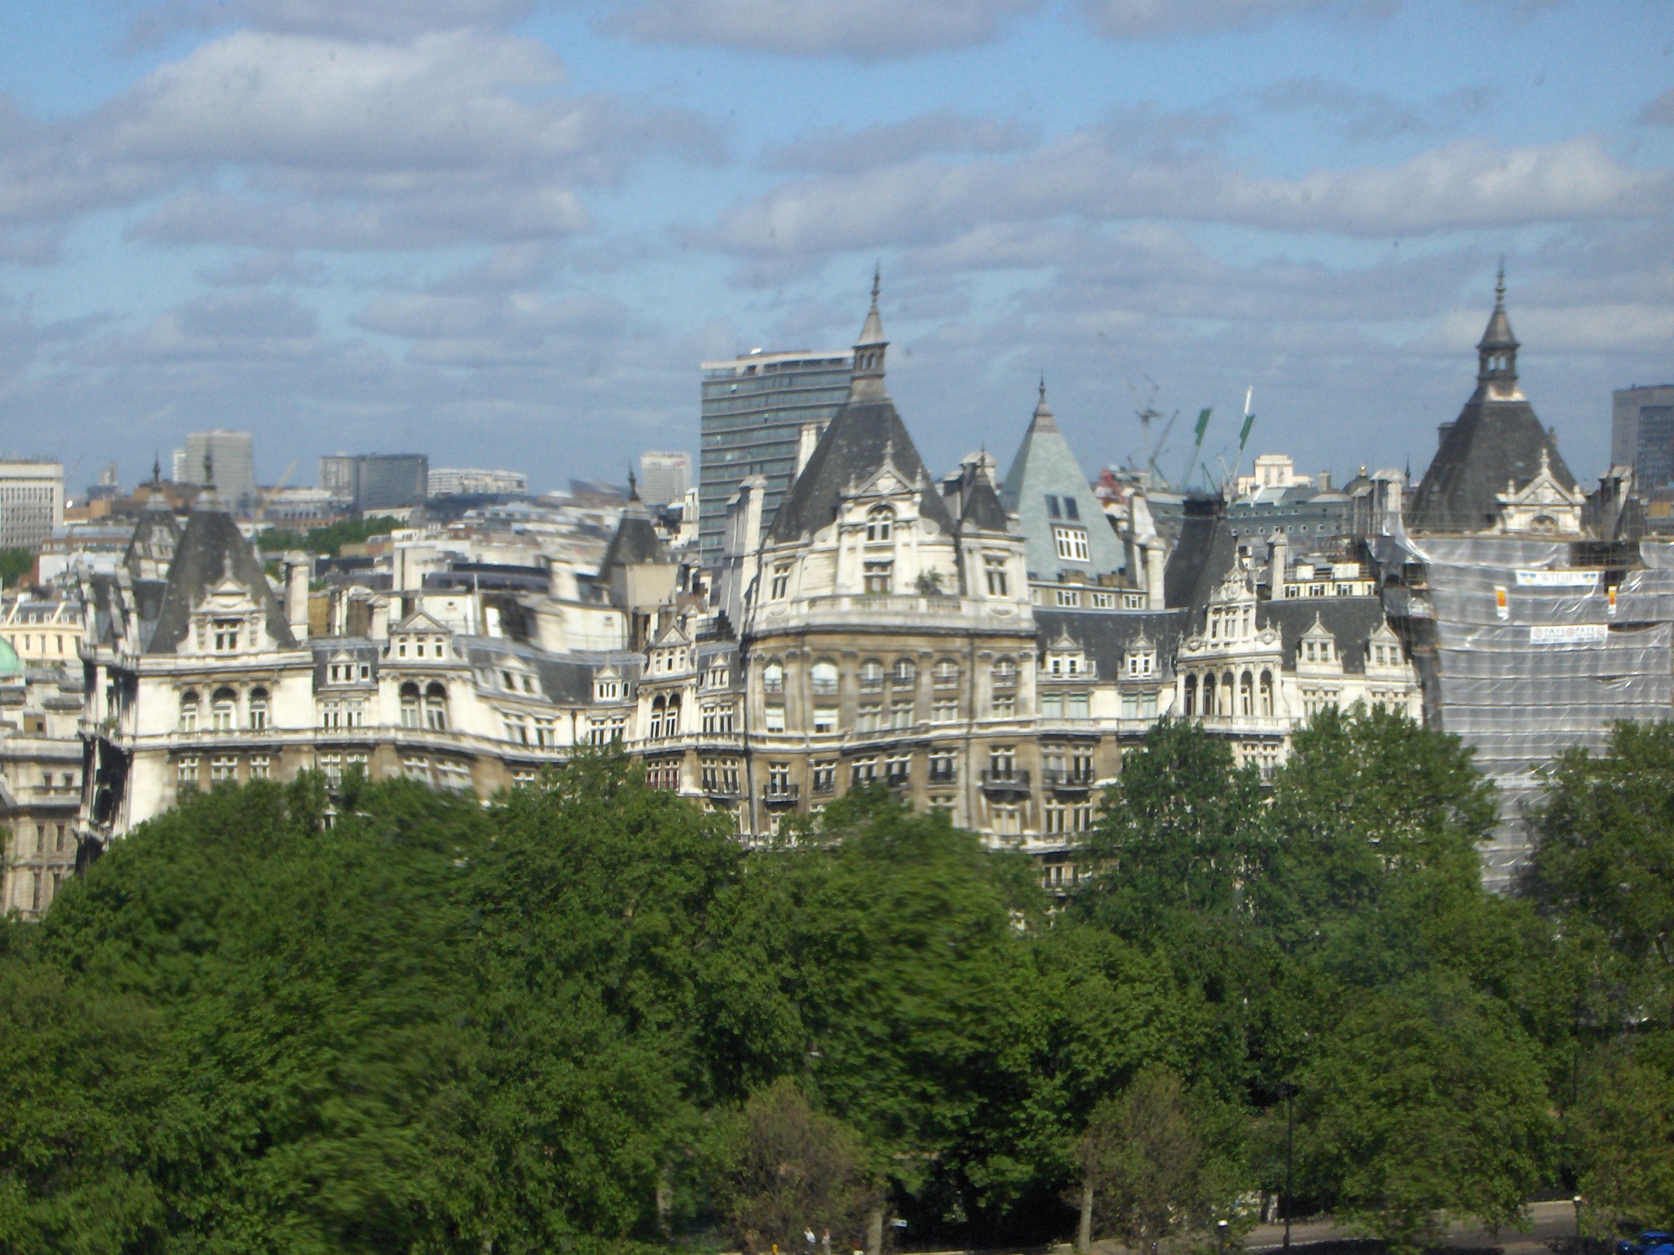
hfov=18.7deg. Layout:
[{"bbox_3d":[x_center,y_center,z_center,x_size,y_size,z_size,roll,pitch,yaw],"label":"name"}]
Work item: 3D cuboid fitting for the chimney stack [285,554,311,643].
[{"bbox_3d":[-40.900,-2.230,385.000,1.600,6.700,2.200,0,2,-12],"label":"chimney stack"}]

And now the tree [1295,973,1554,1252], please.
[{"bbox_3d":[34.730,29.090,300.000,15.300,17.300,15.000,0,1,0],"label":"tree"}]

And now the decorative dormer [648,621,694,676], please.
[{"bbox_3d":[-12.680,1.590,386.000,3.800,4.200,2.500,0,2,-14],"label":"decorative dormer"}]

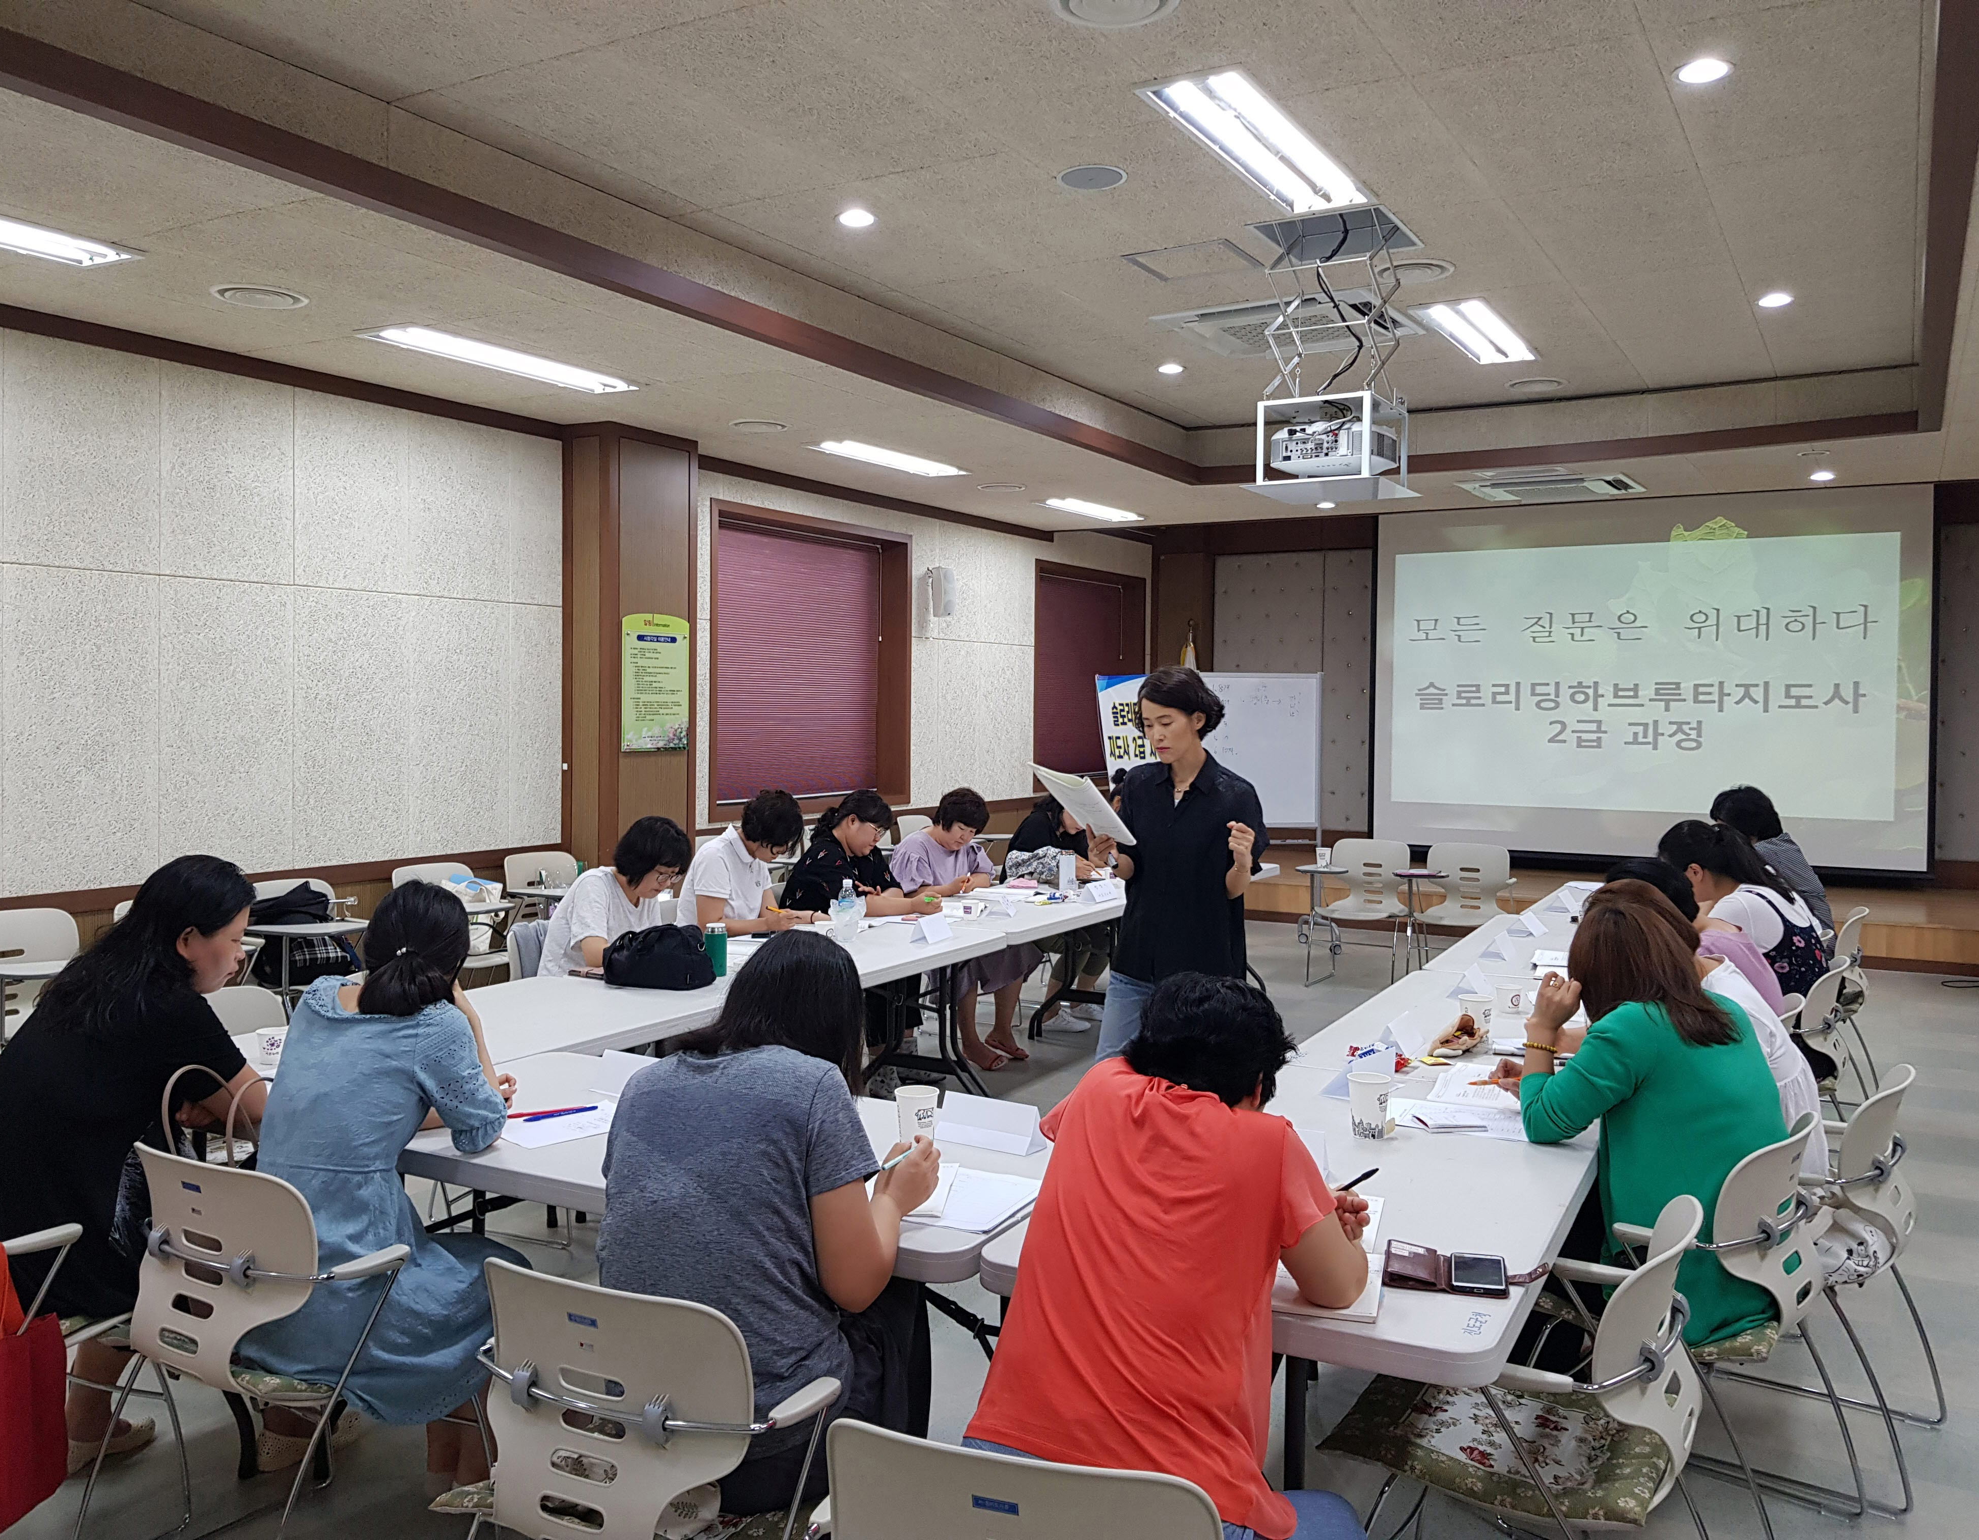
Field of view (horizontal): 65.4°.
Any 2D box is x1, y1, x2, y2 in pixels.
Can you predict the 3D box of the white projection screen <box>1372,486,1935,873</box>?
[{"bbox_3d":[5.085,-0.719,12.241,4.060,2.830,0.060,2,3,30],"label":"white projection screen"}]

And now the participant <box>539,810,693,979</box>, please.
[{"bbox_3d":[-1.216,0.741,5.185,0.780,1.200,0.520,2,3,27],"label":"participant"}]

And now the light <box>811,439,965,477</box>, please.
[{"bbox_3d":[-0.588,-1.892,9.305,0.300,0.080,1.330,1,2,31],"label":"light"}]

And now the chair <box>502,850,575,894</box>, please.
[{"bbox_3d":[-2.175,0.855,7.857,0.600,0.840,0.600,2,2,39],"label":"chair"}]

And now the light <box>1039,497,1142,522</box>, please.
[{"bbox_3d":[0.706,-1.882,11.065,0.290,0.080,1.270,2,3,31],"label":"light"}]

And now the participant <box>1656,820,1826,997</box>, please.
[{"bbox_3d":[2.289,0.787,4.923,0.780,1.220,0.500,3,3,43],"label":"participant"}]

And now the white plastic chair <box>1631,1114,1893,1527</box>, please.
[{"bbox_3d":[1.349,1.062,2.994,0.560,0.790,0.570,2,2,39],"label":"white plastic chair"}]

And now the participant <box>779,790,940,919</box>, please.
[{"bbox_3d":[-0.553,0.704,6.280,0.780,1.220,0.520,2,3,25],"label":"participant"}]

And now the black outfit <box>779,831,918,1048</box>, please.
[{"bbox_3d":[-0.635,0.718,6.682,0.720,0.930,0.530,1,2,28],"label":"black outfit"}]

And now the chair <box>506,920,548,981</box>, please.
[{"bbox_3d":[-1.423,0.954,5.621,0.560,0.800,0.560,1,2,31],"label":"chair"}]

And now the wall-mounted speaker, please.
[{"bbox_3d":[-0.309,-1.234,10.719,0.170,0.330,0.160,-2,3,-45],"label":"wall-mounted speaker"}]

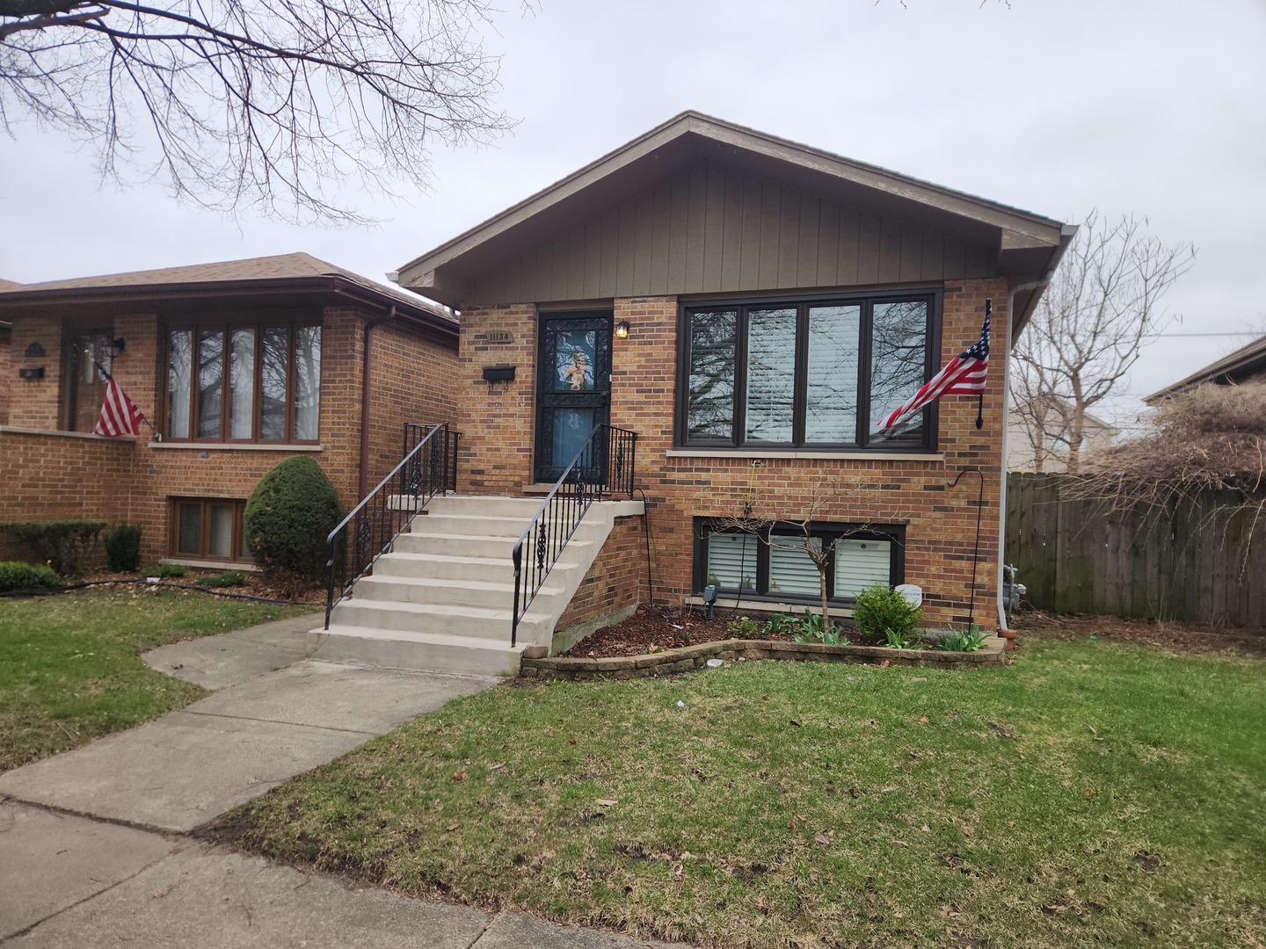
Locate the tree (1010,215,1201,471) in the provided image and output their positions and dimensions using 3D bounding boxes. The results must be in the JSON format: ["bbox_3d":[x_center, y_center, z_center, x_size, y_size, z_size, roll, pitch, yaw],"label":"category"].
[{"bbox_3d":[13.173,-2.527,23.985,5.500,10.031,5.500,1,-2,19],"label":"tree"}]

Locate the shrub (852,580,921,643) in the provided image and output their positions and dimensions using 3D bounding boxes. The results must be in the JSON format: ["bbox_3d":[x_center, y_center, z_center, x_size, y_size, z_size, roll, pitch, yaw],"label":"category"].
[{"bbox_3d":[2.297,1.246,7.614,0.608,0.546,0.620,1,-2,19],"label":"shrub"}]

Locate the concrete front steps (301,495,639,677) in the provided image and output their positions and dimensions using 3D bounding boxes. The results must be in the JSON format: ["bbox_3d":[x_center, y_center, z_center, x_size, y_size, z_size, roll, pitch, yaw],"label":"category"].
[{"bbox_3d":[-1.515,0.942,8.439,2.420,1.410,2.900,1,-2,19],"label":"concrete front steps"}]

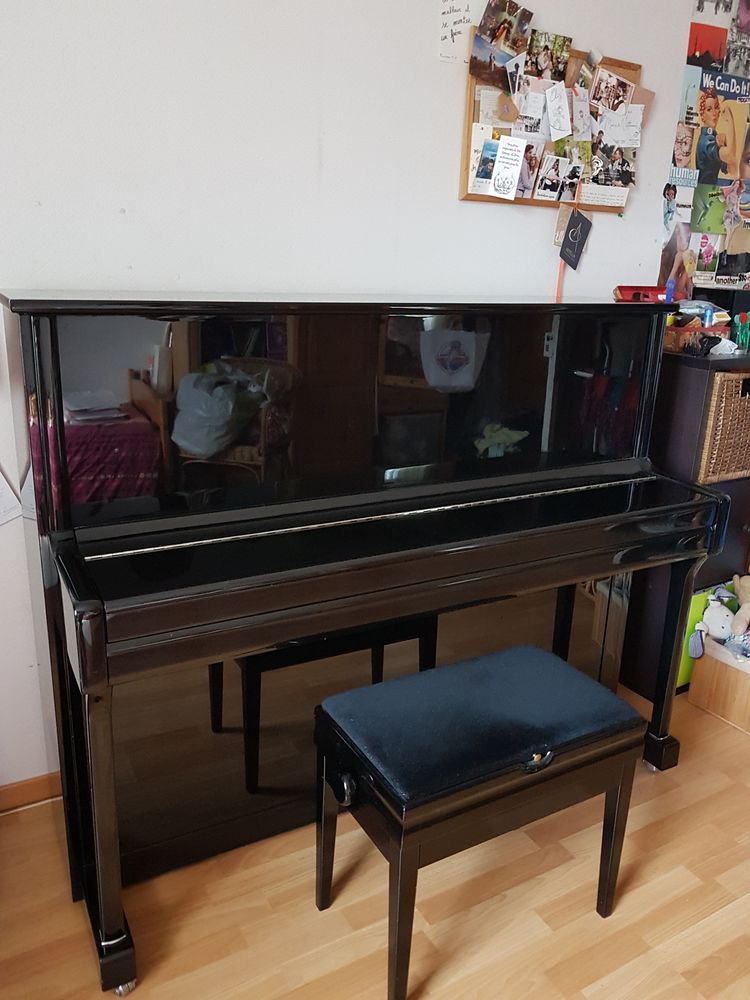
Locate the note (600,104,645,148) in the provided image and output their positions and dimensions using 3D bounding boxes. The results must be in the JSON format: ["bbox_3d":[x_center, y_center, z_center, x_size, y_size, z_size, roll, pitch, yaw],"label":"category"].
[{"bbox_3d":[0.705,-1.066,2.142,0.161,0.109,0.005,-7,19,-28],"label":"note"}]

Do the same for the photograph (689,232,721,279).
[{"bbox_3d":[1.091,-0.802,2.484,0.131,0.146,0.005,-7,19,-28],"label":"photograph"}]

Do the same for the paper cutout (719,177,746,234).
[{"bbox_3d":[1.187,-0.975,2.499,0.137,0.185,0.005,-8,19,-28],"label":"paper cutout"}]

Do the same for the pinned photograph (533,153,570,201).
[{"bbox_3d":[0.507,-0.916,2.142,0.092,0.118,0.010,1,15,-30],"label":"pinned photograph"}]

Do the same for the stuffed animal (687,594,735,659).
[{"bbox_3d":[1.081,0.409,2.412,0.140,0.180,0.130,-1,17,-8],"label":"stuffed animal"}]

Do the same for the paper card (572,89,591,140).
[{"bbox_3d":[0.572,-1.061,2.074,0.059,0.129,0.005,-16,23,-25],"label":"paper card"}]

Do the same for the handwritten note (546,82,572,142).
[{"bbox_3d":[0.518,-1.080,2.090,0.068,0.134,0.010,-27,27,-20],"label":"handwritten note"}]

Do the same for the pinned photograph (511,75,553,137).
[{"bbox_3d":[0.433,-1.069,2.051,0.132,0.150,0.010,-7,19,-27],"label":"pinned photograph"}]

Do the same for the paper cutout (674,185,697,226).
[{"bbox_3d":[0.983,-0.932,2.380,0.082,0.114,0.010,-8,19,-28],"label":"paper cutout"}]

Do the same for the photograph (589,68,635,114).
[{"bbox_3d":[0.688,-1.173,2.162,0.144,0.090,0.010,6,13,-31],"label":"photograph"}]

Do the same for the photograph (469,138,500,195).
[{"bbox_3d":[0.301,-0.875,1.980,0.081,0.139,0.005,-1,16,-30],"label":"photograph"}]

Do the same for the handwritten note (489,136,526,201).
[{"bbox_3d":[0.353,-0.881,1.995,0.086,0.150,0.005,0,16,-30],"label":"handwritten note"}]

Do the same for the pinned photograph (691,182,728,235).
[{"bbox_3d":[1.117,-0.962,2.493,0.165,0.148,0.010,-7,19,-27],"label":"pinned photograph"}]

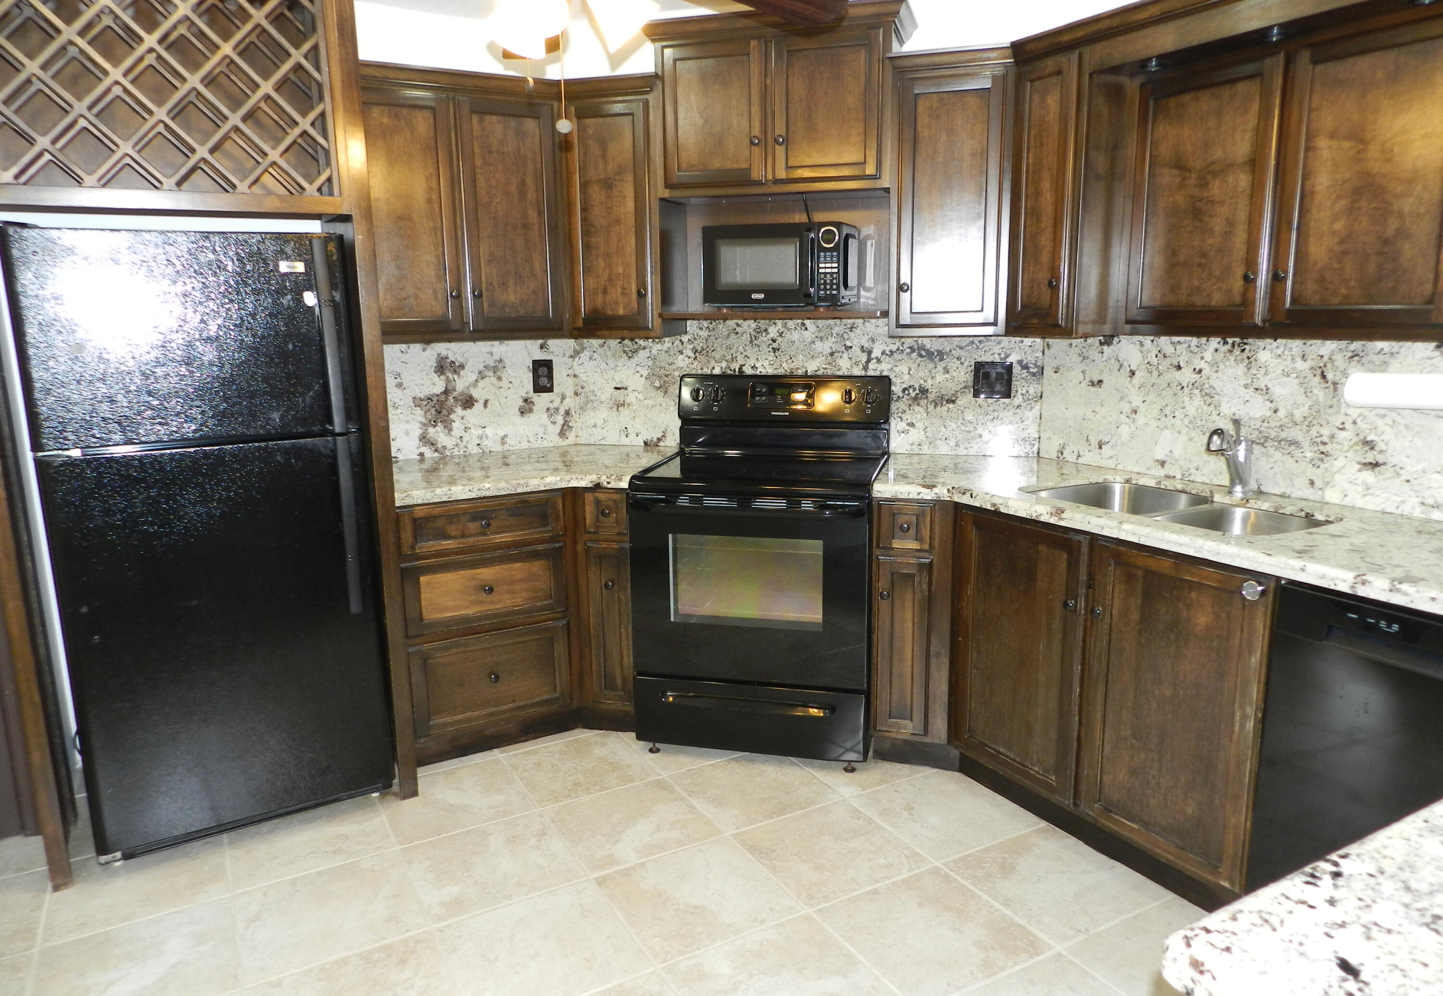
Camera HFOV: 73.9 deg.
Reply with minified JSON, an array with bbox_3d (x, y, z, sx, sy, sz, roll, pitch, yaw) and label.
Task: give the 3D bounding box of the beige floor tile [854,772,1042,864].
[{"bbox_3d":[0.638,0.901,2.751,0.395,0.012,0.395,-7,12,-28],"label":"beige floor tile"}]

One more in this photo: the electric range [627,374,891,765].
[{"bbox_3d":[0.163,0.201,3.296,0.765,1.180,0.680,2,12,17],"label":"electric range"}]

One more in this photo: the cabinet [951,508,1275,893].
[{"bbox_3d":[1.174,0.434,2.610,0.610,0.765,0.950,-7,13,-28],"label":"cabinet"}]

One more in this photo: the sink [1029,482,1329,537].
[{"bbox_3d":[1.113,0.132,2.434,0.400,0.190,0.740,-7,12,-28],"label":"sink"}]

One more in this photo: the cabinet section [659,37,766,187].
[{"bbox_3d":[0.013,-1.276,3.272,0.347,0.442,0.310,2,11,14],"label":"cabinet section"}]

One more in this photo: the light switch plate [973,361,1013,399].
[{"bbox_3d":[0.948,-0.408,3.345,0.126,0.122,0.010,2,11,16],"label":"light switch plate"}]

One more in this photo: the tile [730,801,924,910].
[{"bbox_3d":[0.288,0.943,2.562,0.395,0.012,0.395,-7,12,-28],"label":"tile"}]

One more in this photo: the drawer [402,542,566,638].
[{"bbox_3d":[-0.828,0.259,3.192,0.512,0.228,0.380,-7,12,-28],"label":"drawer"}]

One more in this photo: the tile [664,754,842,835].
[{"bbox_3d":[0.094,0.881,2.906,0.395,0.012,0.395,-7,12,-28],"label":"tile"}]

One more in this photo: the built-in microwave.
[{"bbox_3d":[0.204,-0.756,3.188,0.445,0.265,0.345,2,11,16],"label":"built-in microwave"}]

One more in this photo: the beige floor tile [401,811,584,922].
[{"bbox_3d":[-0.605,0.966,2.527,0.395,0.012,0.395,-7,12,-28],"label":"beige floor tile"}]

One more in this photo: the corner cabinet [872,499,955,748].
[{"bbox_3d":[0.656,0.330,3.176,0.245,0.765,0.600,2,11,16],"label":"corner cabinet"}]

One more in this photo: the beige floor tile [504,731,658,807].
[{"bbox_3d":[-0.450,0.863,3.067,0.402,0.011,0.398,-7,13,-28],"label":"beige floor tile"}]

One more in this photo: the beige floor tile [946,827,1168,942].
[{"bbox_3d":[0.832,0.963,2.407,0.395,0.012,0.395,-7,12,-28],"label":"beige floor tile"}]

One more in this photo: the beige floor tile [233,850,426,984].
[{"bbox_3d":[-0.960,1.013,2.340,0.402,0.011,0.398,-7,13,-28],"label":"beige floor tile"}]

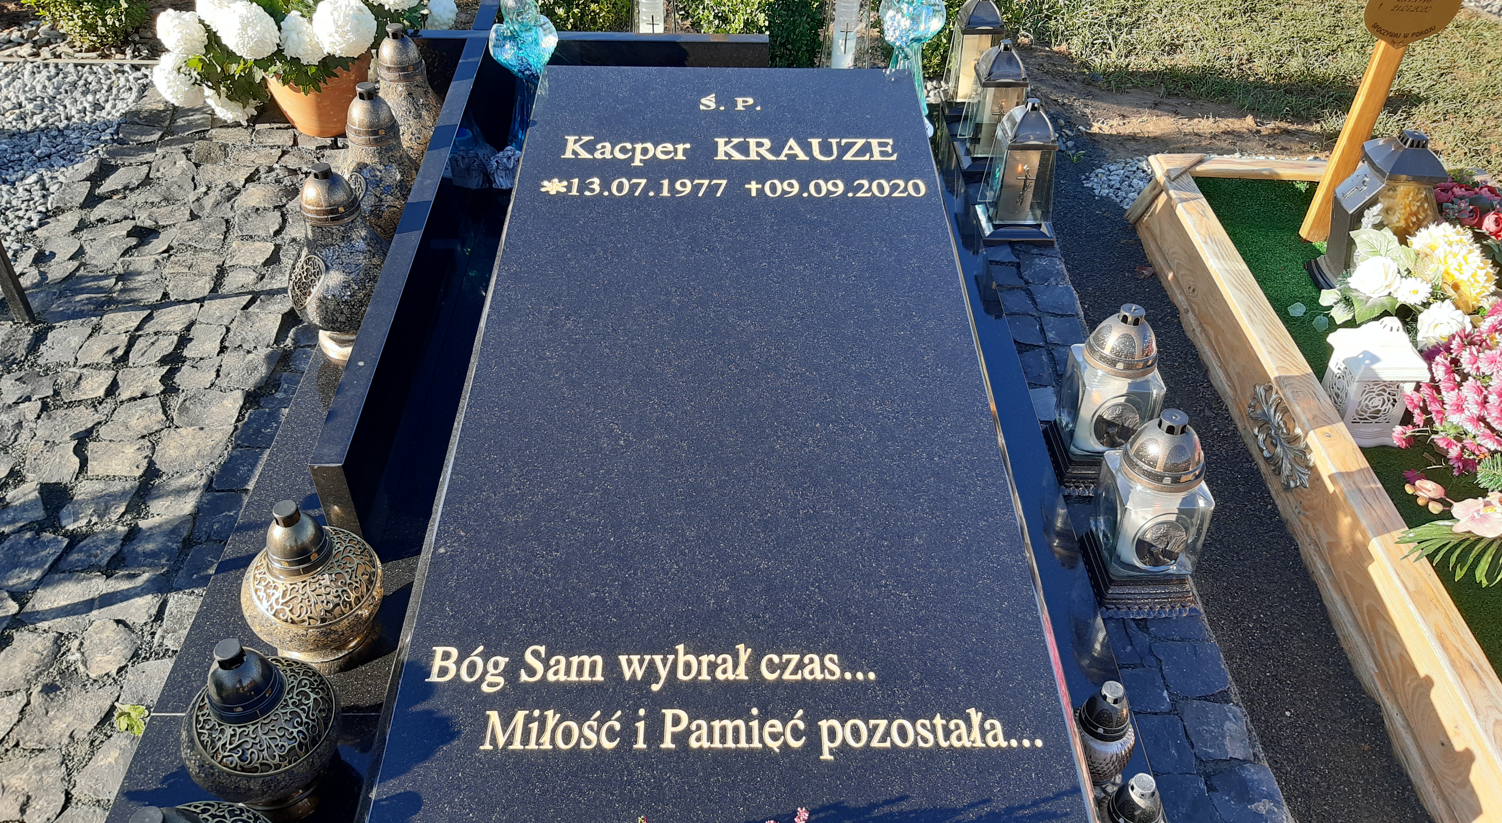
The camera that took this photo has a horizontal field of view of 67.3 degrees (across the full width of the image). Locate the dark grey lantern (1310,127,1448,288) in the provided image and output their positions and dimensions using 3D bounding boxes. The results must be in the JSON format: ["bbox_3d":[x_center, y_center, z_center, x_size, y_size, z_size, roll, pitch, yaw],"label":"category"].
[{"bbox_3d":[1.307,-0.413,2.313,0.216,0.319,0.149,0,40,-1],"label":"dark grey lantern"}]

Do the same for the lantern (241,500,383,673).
[{"bbox_3d":[-0.629,0.222,1.622,0.204,0.251,0.204,0,40,-1],"label":"lantern"}]

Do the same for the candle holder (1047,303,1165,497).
[{"bbox_3d":[0.626,-0.028,1.928,0.163,0.323,0.163,0,40,-1],"label":"candle holder"}]

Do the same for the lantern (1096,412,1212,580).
[{"bbox_3d":[0.585,0.108,1.617,0.122,0.265,0.122,0,39,1],"label":"lantern"}]

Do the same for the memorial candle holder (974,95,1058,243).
[{"bbox_3d":[0.590,-0.528,2.433,0.153,0.301,0.153,0,39,0],"label":"memorial candle holder"}]

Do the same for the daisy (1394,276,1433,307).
[{"bbox_3d":[1.319,-0.239,2.249,0.077,0.024,0.077,-6,66,4],"label":"daisy"}]

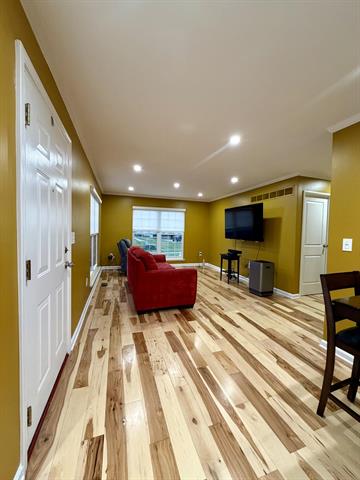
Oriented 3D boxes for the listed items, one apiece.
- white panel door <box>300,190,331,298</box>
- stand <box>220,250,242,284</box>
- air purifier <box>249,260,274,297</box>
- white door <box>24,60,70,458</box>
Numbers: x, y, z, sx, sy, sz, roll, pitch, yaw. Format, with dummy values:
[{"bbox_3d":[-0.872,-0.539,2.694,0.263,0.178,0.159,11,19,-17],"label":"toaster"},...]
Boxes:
[{"bbox_3d":[2.824,0.140,4.090,0.680,2.030,0.055,1,3,-18],"label":"white panel door"},{"bbox_3d":[1.293,0.730,4.980,0.370,0.710,0.380,1,3,-18],"label":"stand"},{"bbox_3d":[1.697,0.800,4.041,0.350,0.670,0.310,1,3,-18],"label":"air purifier"},{"bbox_3d":[-0.961,0.116,1.441,0.060,2.030,0.914,1,3,-18],"label":"white door"}]

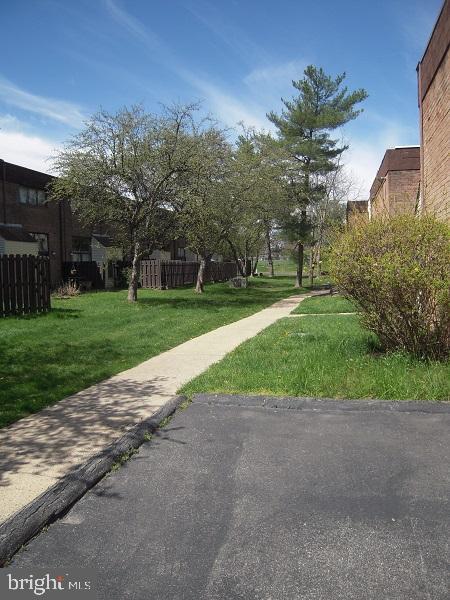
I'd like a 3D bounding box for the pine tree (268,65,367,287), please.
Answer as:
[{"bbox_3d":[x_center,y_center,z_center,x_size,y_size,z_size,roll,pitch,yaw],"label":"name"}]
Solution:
[{"bbox_3d":[5.995,-8.024,31.798,6.300,14.350,6.200,-1,4,0],"label":"pine tree"}]

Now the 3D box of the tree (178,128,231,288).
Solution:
[{"bbox_3d":[-1.144,-4.995,27.079,4.000,9.170,4.000,-1,4,0],"label":"tree"}]

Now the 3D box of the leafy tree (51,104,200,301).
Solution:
[{"bbox_3d":[-4.350,-4.150,21.006,6.400,8.410,6.200,-1,4,0],"label":"leafy tree"}]

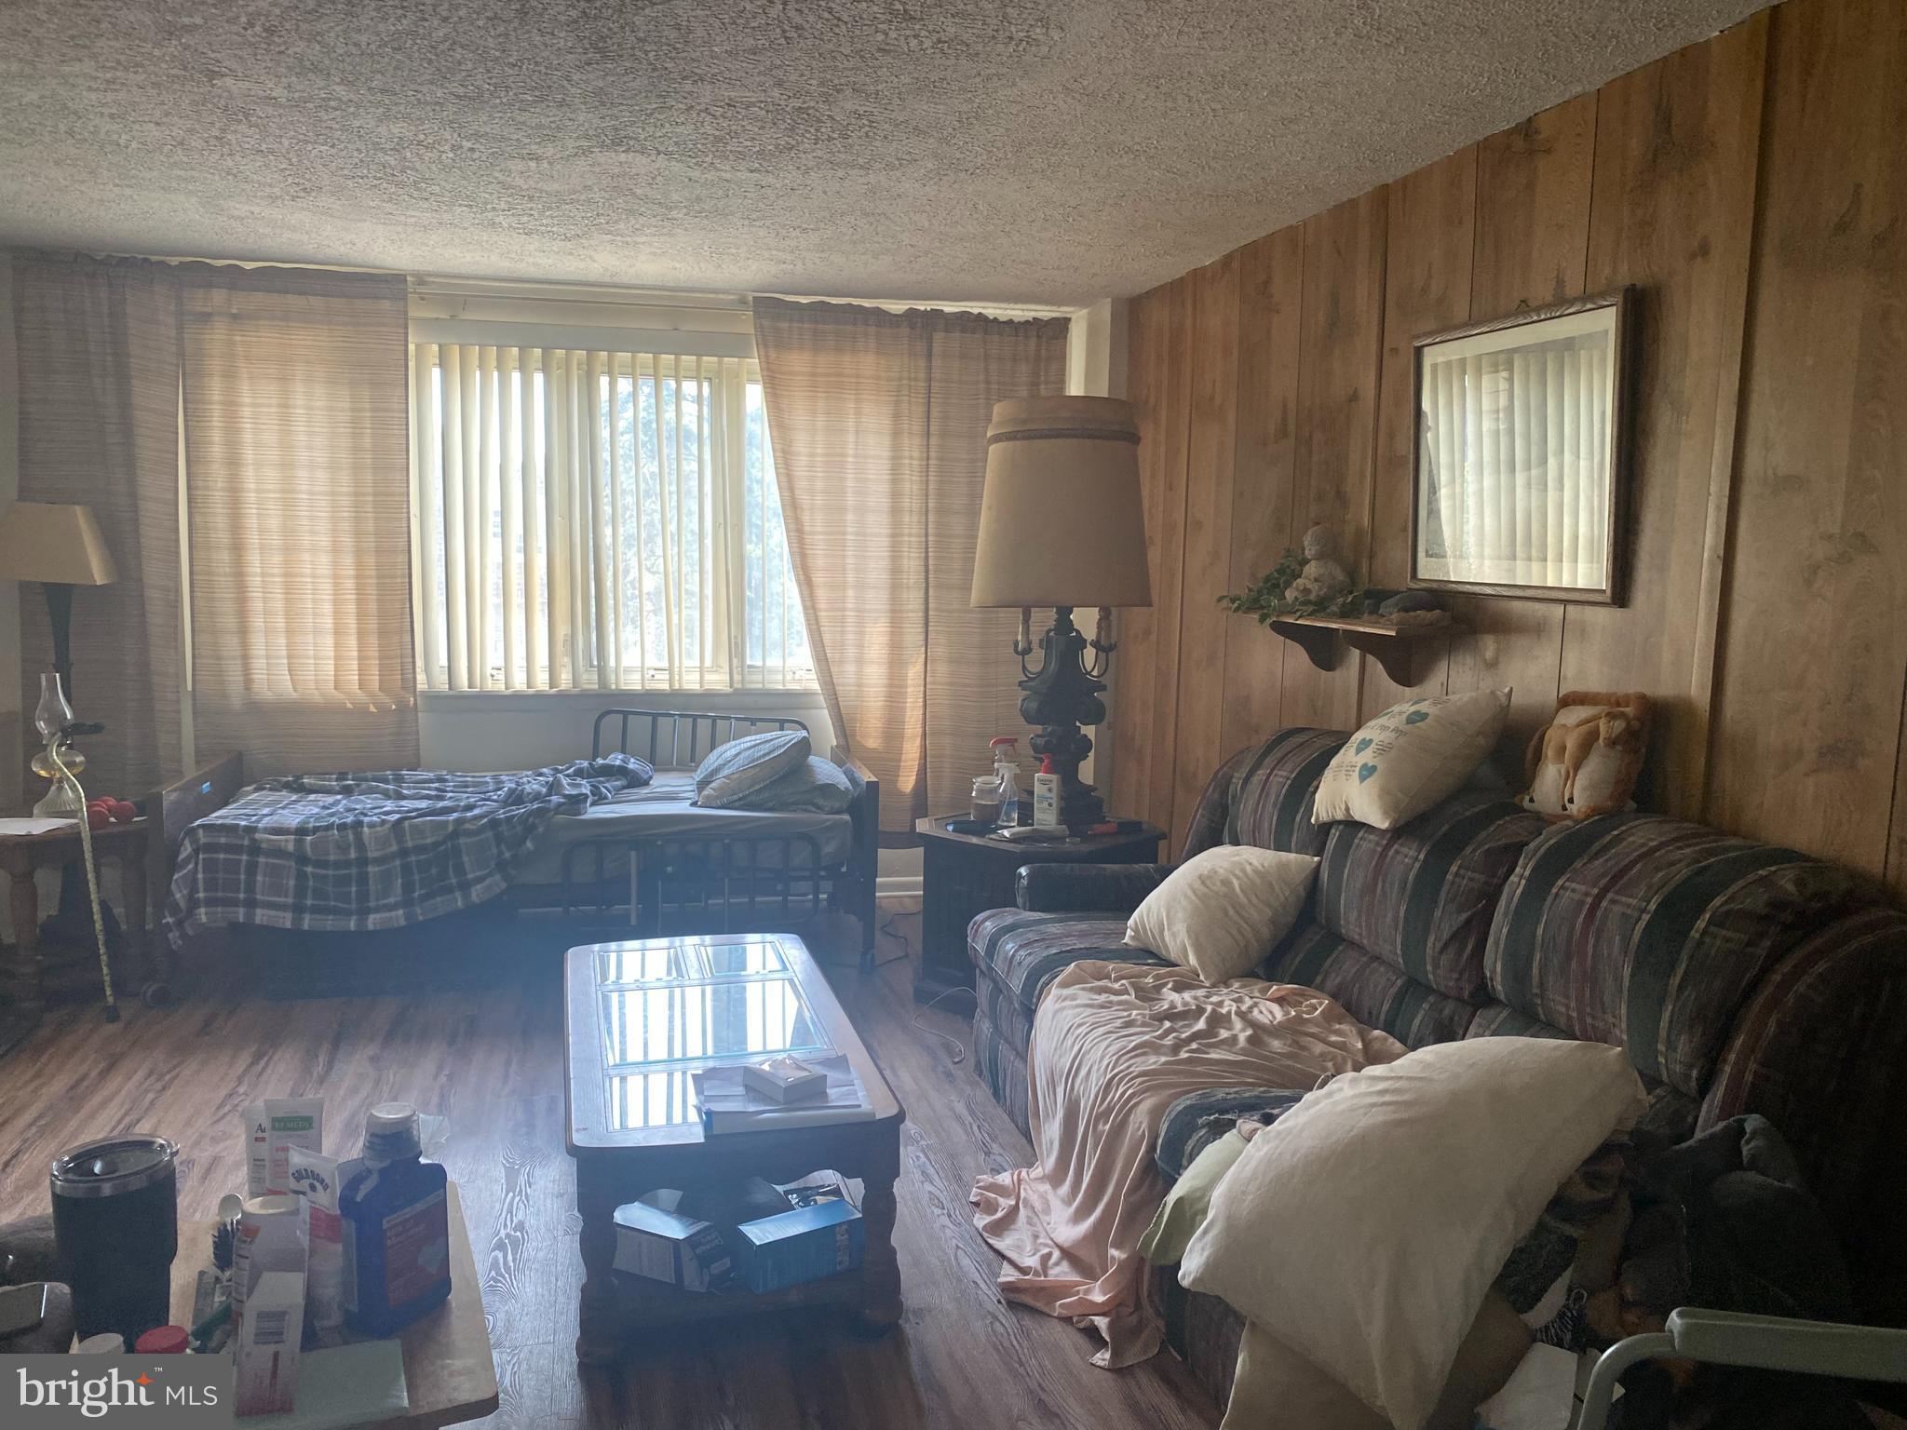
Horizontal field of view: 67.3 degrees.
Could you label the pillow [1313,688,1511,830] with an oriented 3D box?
[{"bbox_3d":[1.008,0.101,3.196,0.160,0.390,0.380,41,-4,-15],"label":"pillow"}]

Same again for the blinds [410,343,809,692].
[{"bbox_3d":[-1.255,-0.712,5.359,1.580,1.260,0.100,-1,7,-14],"label":"blinds"}]

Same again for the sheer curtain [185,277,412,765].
[{"bbox_3d":[-2.292,-0.529,5.107,0.770,2.040,0.110,-1,7,-14],"label":"sheer curtain"}]

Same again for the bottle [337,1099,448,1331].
[{"bbox_3d":[-0.463,0.412,1.189,0.046,0.176,0.078,5,8,31],"label":"bottle"}]

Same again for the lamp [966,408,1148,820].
[{"bbox_3d":[0.343,-0.318,4.474,0.570,1.300,0.570,1,7,0],"label":"lamp"}]

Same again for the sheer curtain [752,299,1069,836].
[{"bbox_3d":[-0.155,-0.541,5.673,1.290,2.090,0.110,-1,7,-13],"label":"sheer curtain"}]

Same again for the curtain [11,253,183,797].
[{"bbox_3d":[-2.977,-0.520,5.007,0.550,2.090,0.110,-1,7,-13],"label":"curtain"}]

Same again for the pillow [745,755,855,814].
[{"bbox_3d":[-0.621,0.219,5.091,0.460,0.160,0.600,-1,7,-13],"label":"pillow"}]

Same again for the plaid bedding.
[{"bbox_3d":[-1.760,0.407,4.838,1.480,0.460,0.840,-1,7,-14],"label":"plaid bedding"}]

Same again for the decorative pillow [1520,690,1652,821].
[{"bbox_3d":[1.255,0.082,2.856,0.110,0.250,0.245,15,-4,-42],"label":"decorative pillow"}]

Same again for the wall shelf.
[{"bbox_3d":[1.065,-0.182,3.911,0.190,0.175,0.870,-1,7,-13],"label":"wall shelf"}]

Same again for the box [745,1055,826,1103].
[{"bbox_3d":[-0.311,0.676,2.657,0.098,0.036,0.131,-5,10,-42],"label":"box"}]

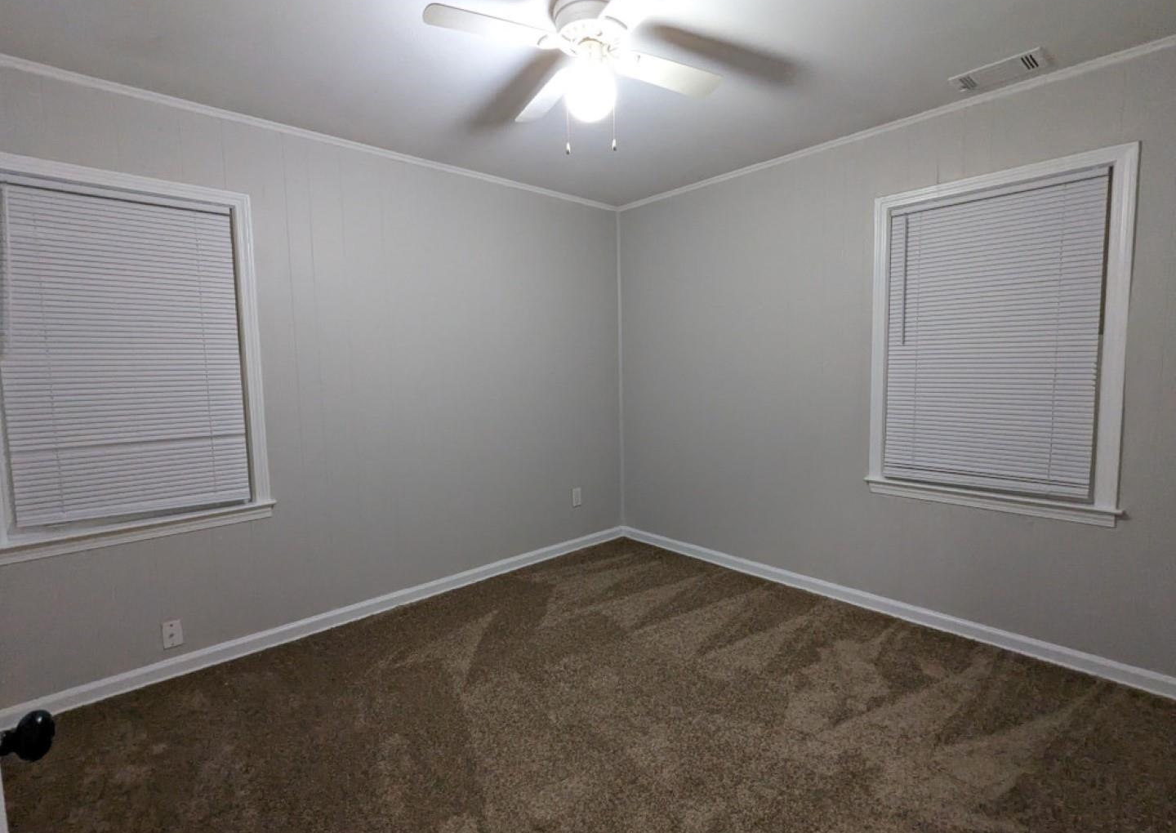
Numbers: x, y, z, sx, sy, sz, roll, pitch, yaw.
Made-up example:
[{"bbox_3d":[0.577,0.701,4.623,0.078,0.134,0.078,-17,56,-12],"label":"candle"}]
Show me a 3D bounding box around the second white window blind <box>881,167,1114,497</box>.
[{"bbox_3d":[1.786,-0.335,2.463,0.045,1.316,0.778,-6,7,-42],"label":"second white window blind"}]

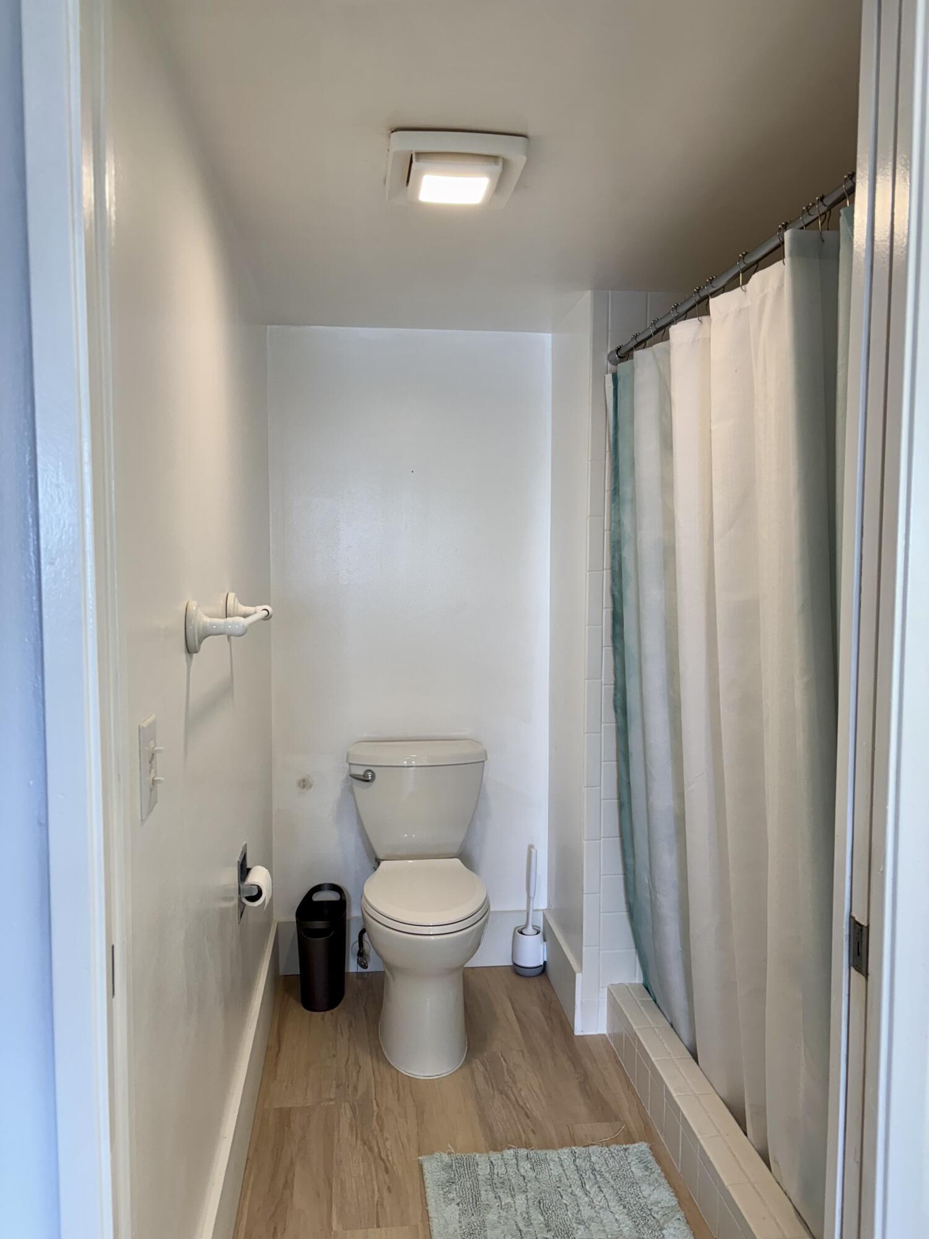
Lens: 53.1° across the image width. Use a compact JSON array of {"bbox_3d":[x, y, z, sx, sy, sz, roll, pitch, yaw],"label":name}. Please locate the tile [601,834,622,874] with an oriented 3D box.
[{"bbox_3d":[0.447,0.679,2.676,0.108,0.108,0.010,0,4,-7],"label":"tile"}]

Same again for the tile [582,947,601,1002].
[{"bbox_3d":[0.363,1.021,2.690,0.050,0.152,0.010,0,4,-7],"label":"tile"}]

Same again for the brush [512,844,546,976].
[{"bbox_3d":[0.214,0.964,3.086,0.106,0.416,0.102,0,4,-7],"label":"brush"}]

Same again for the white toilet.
[{"bbox_3d":[-0.123,0.807,2.740,0.430,0.780,0.690,0,4,-6],"label":"white toilet"}]

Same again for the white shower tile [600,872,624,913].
[{"bbox_3d":[0.446,0.788,2.684,0.108,0.108,0.010,0,4,-7],"label":"white shower tile"}]

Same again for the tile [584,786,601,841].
[{"bbox_3d":[0.366,0.553,2.657,0.052,0.152,0.010,0,4,-7],"label":"tile"}]

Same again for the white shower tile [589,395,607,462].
[{"bbox_3d":[0.366,-0.526,2.577,0.052,0.167,0.010,0,4,-7],"label":"white shower tile"}]

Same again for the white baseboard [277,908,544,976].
[{"bbox_3d":[-0.171,1.080,3.110,0.882,0.184,0.017,0,4,-7],"label":"white baseboard"}]

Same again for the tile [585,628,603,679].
[{"bbox_3d":[0.366,0.094,2.623,0.052,0.152,0.010,0,4,-7],"label":"tile"}]

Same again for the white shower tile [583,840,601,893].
[{"bbox_3d":[0.365,0.708,2.668,0.052,0.152,0.010,0,4,-7],"label":"white shower tile"}]

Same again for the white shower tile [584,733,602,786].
[{"bbox_3d":[0.366,0.399,2.646,0.052,0.152,0.010,0,4,-7],"label":"white shower tile"}]

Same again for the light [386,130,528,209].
[{"bbox_3d":[-0.022,-0.812,1.712,0.234,0.046,0.246,0,4,-7],"label":"light"}]

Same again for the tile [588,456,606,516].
[{"bbox_3d":[0.369,-0.364,2.593,0.050,0.152,0.010,0,4,-7],"label":"tile"}]

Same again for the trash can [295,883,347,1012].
[{"bbox_3d":[-0.444,1.034,2.920,0.140,0.302,0.275,0,4,-3],"label":"trash can"}]

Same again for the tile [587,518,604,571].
[{"bbox_3d":[0.368,-0.211,2.604,0.050,0.152,0.010,0,4,-7],"label":"tile"}]

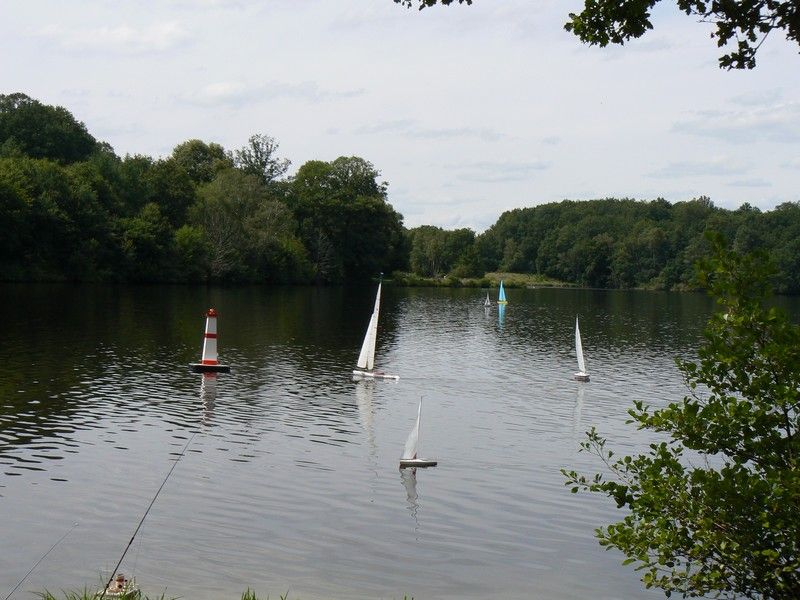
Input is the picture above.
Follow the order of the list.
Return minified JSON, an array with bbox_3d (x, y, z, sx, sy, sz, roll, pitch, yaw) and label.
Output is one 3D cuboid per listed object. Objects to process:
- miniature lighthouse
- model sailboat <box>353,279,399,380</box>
[{"bbox_3d":[-3.764,0.785,27.170,0.740,1.250,0.700,1,1,-14],"label":"miniature lighthouse"},{"bbox_3d":[-0.436,0.519,26.542,1.180,1.950,0.280,2,1,44],"label":"model sailboat"}]

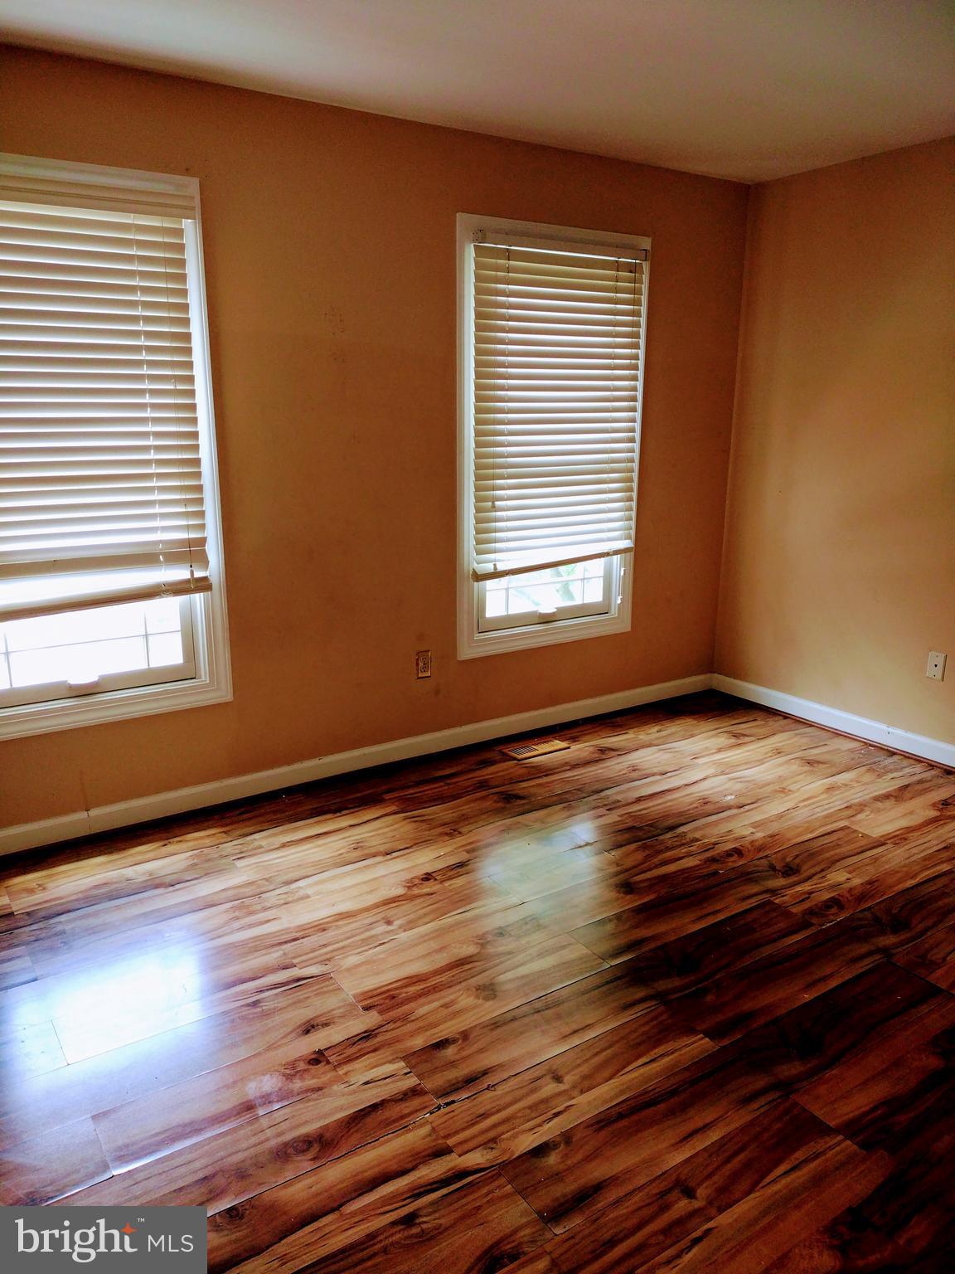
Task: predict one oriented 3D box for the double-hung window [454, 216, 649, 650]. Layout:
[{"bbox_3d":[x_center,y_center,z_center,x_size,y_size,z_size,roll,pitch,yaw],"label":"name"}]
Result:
[{"bbox_3d":[0.311,-0.818,4.235,0.989,1.733,0.110,-9,16,-34],"label":"double-hung window"}]

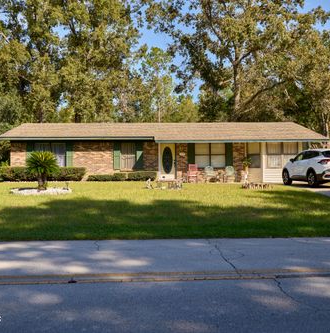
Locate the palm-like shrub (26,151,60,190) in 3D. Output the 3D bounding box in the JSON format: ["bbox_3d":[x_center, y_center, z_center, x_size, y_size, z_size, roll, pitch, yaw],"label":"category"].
[{"bbox_3d":[-5.170,0.160,16.400,1.430,1.650,1.430,0,0,0],"label":"palm-like shrub"}]

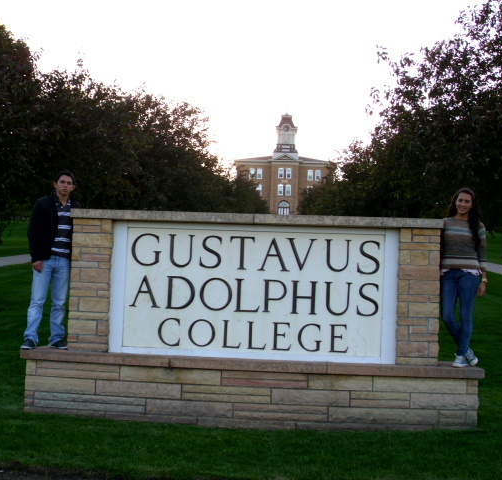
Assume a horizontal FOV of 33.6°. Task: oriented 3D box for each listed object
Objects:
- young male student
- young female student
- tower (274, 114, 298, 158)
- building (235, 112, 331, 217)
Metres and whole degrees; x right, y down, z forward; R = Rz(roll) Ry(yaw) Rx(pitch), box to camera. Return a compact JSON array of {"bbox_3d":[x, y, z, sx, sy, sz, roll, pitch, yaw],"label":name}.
[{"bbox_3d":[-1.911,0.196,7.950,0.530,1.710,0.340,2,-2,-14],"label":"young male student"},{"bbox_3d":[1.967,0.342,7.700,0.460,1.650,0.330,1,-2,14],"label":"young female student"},{"bbox_3d":[9.213,-27.243,219.000,6.100,11.500,6.100,2,-2,2],"label":"tower"},{"bbox_3d":[9.247,-19.030,223.000,25.700,28.500,17.500,2,-2,2],"label":"building"}]

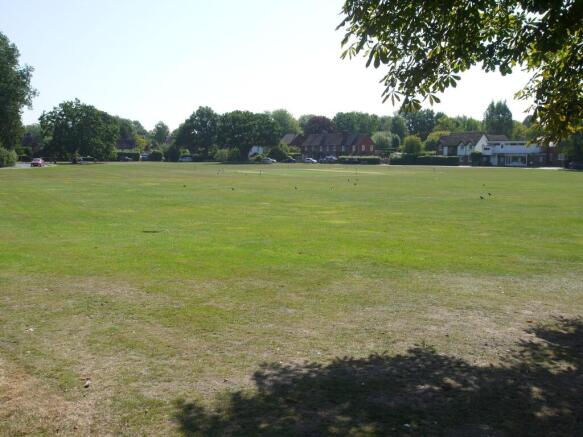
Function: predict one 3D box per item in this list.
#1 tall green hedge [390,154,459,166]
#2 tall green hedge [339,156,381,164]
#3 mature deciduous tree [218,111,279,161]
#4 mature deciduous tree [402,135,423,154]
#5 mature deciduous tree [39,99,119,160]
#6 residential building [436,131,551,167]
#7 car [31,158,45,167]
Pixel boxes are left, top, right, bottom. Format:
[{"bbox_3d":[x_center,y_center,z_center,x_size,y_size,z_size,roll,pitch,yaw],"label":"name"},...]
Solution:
[{"bbox_3d":[32.252,-14.065,147.000,16.800,2.700,1.900,4,6,30],"label":"tall green hedge"},{"bbox_3d":[18.284,-15.622,163.000,11.000,2.100,1.600,2,6,14],"label":"tall green hedge"},{"bbox_3d":[-10.878,-21.108,157.000,15.500,13.600,15.000,0,6,-4],"label":"mature deciduous tree"},{"bbox_3d":[31.138,-17.705,156.000,5.300,7.500,5.300,1,6,11],"label":"mature deciduous tree"},{"bbox_3d":[-50.949,-20.858,145.000,18.000,15.600,17.000,-2,6,-21],"label":"mature deciduous tree"},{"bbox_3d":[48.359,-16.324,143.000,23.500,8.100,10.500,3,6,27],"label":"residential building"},{"bbox_3d":[-43.038,-9.481,103.000,1.700,1.450,4.000,-1,6,-15],"label":"car"}]

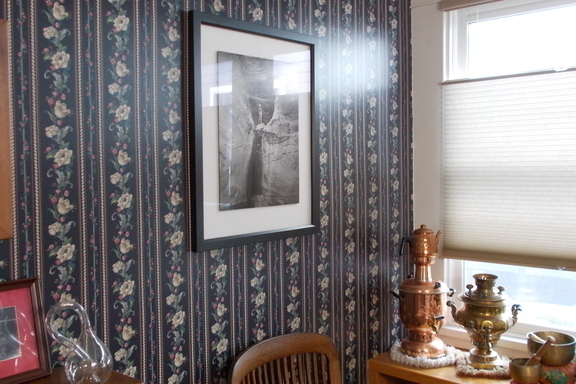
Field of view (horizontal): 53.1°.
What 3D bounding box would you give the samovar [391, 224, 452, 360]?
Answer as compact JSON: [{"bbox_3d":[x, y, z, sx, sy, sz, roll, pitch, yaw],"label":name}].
[{"bbox_3d":[0.506,0.359,2.127,0.225,0.474,0.200,-1,3,-9],"label":"samovar"}]

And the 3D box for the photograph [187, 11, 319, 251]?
[{"bbox_3d":[-0.076,-0.165,1.663,0.027,0.615,0.506,2,4,42],"label":"photograph"}]

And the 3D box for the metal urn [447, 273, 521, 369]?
[{"bbox_3d":[0.690,0.448,1.995,0.234,0.307,0.188,0,3,11],"label":"metal urn"}]

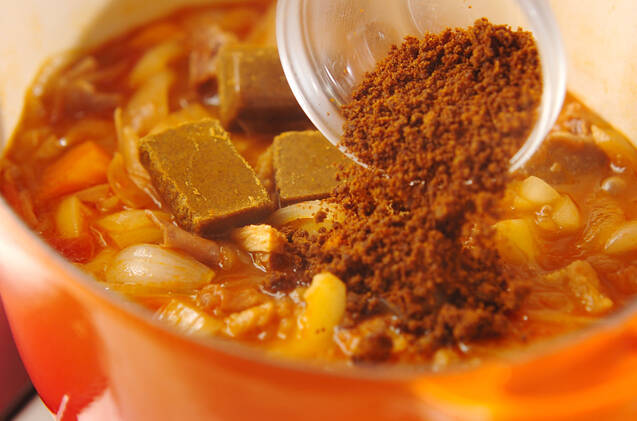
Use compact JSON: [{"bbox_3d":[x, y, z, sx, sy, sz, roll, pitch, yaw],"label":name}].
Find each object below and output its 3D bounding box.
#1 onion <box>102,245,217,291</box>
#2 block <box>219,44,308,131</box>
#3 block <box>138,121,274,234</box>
[{"bbox_3d":[-0.047,0.018,0.635,0.033,0.018,0.019,6,43,-3],"label":"onion"},{"bbox_3d":[-0.011,-0.036,0.695,0.041,0.014,0.027,2,43,-7],"label":"block"},{"bbox_3d":[-0.035,-0.007,0.660,0.026,0.014,0.040,-15,47,-23],"label":"block"}]

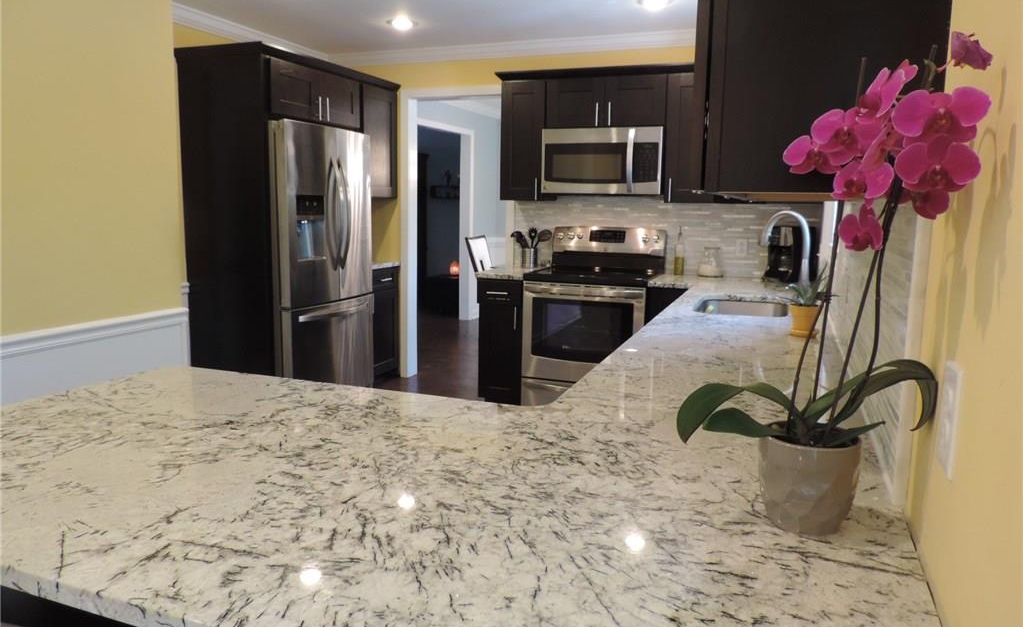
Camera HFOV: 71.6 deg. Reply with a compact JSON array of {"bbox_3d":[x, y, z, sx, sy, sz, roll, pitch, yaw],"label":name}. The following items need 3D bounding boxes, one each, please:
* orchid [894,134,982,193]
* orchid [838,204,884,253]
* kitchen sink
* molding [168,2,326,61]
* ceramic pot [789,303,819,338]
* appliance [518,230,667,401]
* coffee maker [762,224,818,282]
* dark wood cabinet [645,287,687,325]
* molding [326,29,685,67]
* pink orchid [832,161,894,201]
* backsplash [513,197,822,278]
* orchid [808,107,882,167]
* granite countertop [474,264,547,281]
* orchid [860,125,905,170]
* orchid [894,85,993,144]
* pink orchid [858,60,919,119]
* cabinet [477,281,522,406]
[{"bbox_3d":[0.436,-0.153,0.725,0.086,0.061,0.042,5,10,28],"label":"orchid"},{"bbox_3d":[0.434,-0.107,0.880,0.053,0.062,0.045,6,10,29],"label":"orchid"},{"bbox_3d":[1.083,0.074,3.308,0.420,0.200,0.740,4,9,21],"label":"kitchen sink"},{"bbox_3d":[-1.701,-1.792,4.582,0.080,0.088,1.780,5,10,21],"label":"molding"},{"bbox_3d":[1.018,0.028,2.473,0.096,0.108,0.096,5,10,21],"label":"ceramic pot"},{"bbox_3d":[0.531,0.061,4.552,0.761,1.205,0.680,5,10,21],"label":"appliance"},{"bbox_3d":[1.690,-0.352,4.273,0.250,0.340,0.200,-5,10,-31],"label":"coffee maker"},{"bbox_3d":[1.039,0.264,4.408,0.280,0.870,0.600,4,9,21],"label":"dark wood cabinet"},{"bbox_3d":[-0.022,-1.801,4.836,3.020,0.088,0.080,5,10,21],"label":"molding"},{"bbox_3d":[0.427,-0.161,0.860,0.068,0.052,0.055,10,12,44],"label":"pink orchid"},{"bbox_3d":[0.955,-0.500,4.678,2.011,0.466,0.012,5,10,21],"label":"backsplash"},{"bbox_3d":[0.393,-0.206,0.830,0.080,0.067,0.045,7,11,34],"label":"orchid"},{"bbox_3d":[0.047,-0.269,4.719,0.307,0.035,0.665,5,10,21],"label":"granite countertop"},{"bbox_3d":[0.450,-0.201,0.860,0.055,0.057,0.050,-5,11,-35],"label":"orchid"},{"bbox_3d":[0.426,-0.197,0.705,0.094,0.060,0.045,5,10,28],"label":"orchid"},{"bbox_3d":[0.419,-0.248,0.790,0.045,0.065,0.075,-2,9,-15],"label":"pink orchid"},{"bbox_3d":[0.043,0.180,4.793,0.302,0.876,0.655,5,10,21],"label":"cabinet"}]

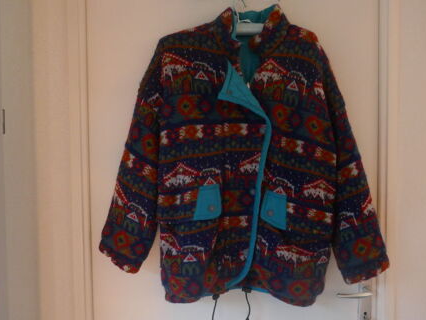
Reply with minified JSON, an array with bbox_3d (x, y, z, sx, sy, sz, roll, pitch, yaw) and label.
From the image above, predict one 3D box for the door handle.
[{"bbox_3d":[0.402,0.377,1.065,0.113,0.026,0.055,-1,2,0],"label":"door handle"}]

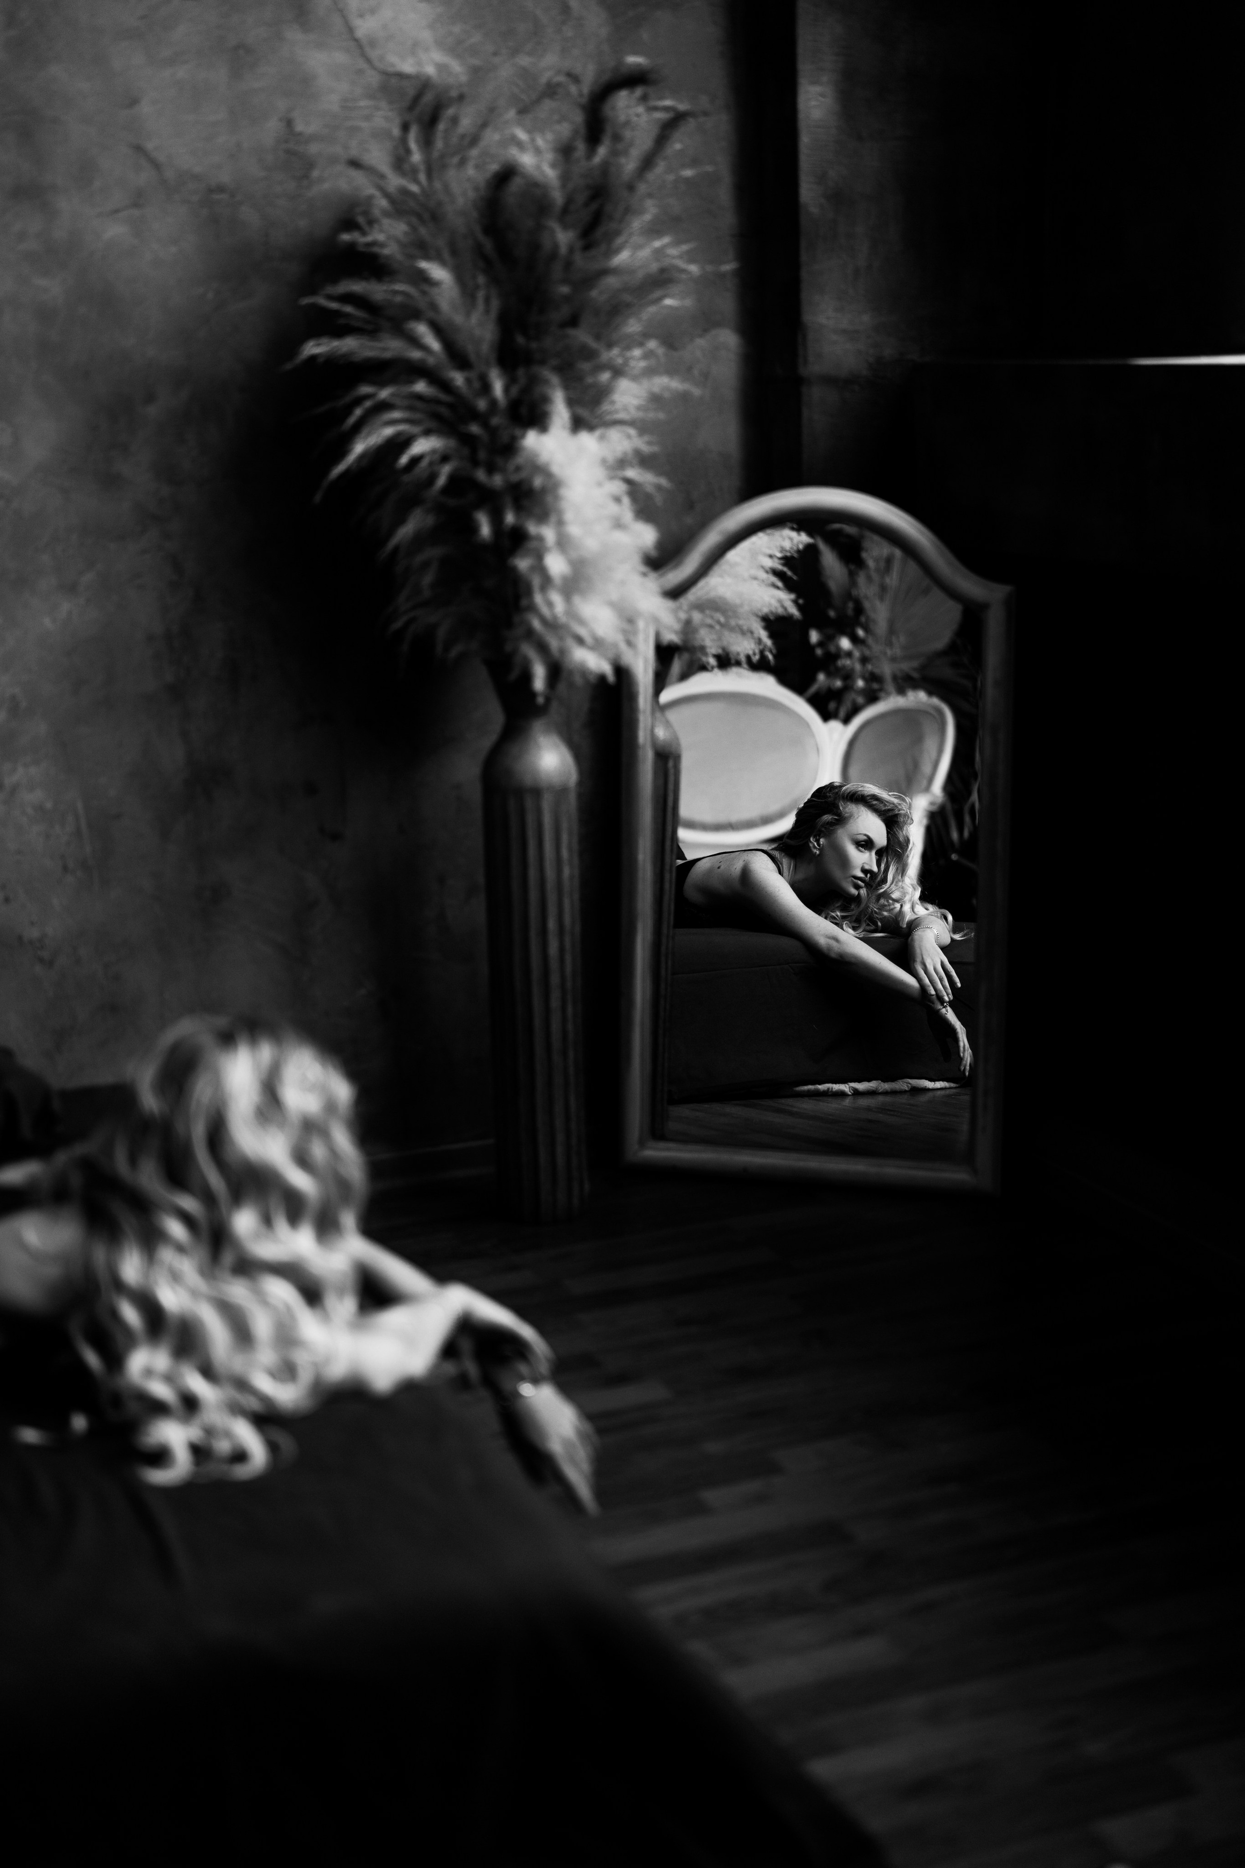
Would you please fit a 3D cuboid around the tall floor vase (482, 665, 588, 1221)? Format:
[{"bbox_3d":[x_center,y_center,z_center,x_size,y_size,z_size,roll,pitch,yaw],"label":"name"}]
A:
[{"bbox_3d":[-0.129,0.007,3.843,0.146,0.838,0.146,-1,13,0],"label":"tall floor vase"}]

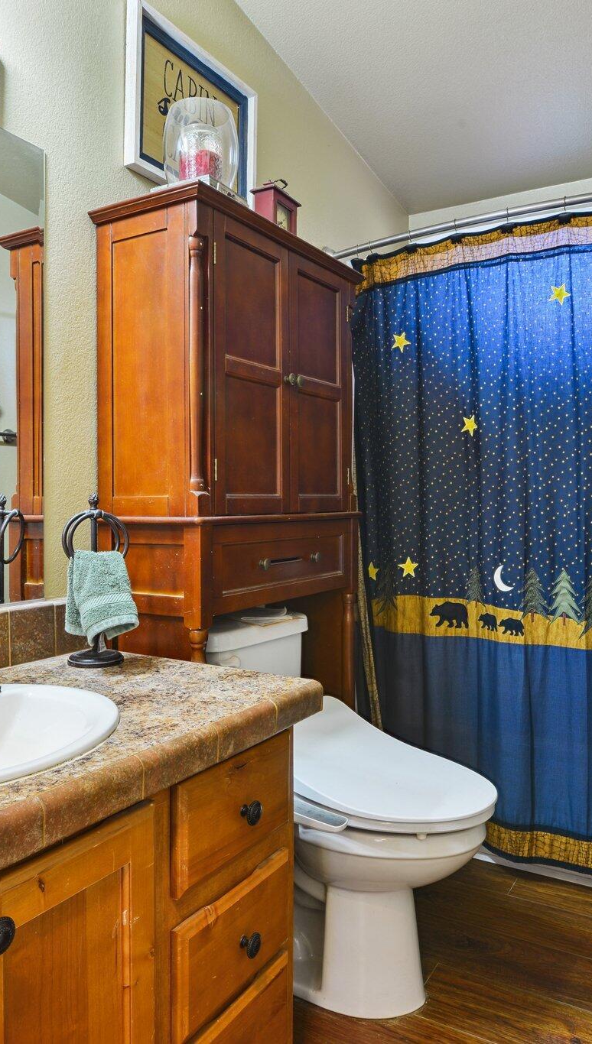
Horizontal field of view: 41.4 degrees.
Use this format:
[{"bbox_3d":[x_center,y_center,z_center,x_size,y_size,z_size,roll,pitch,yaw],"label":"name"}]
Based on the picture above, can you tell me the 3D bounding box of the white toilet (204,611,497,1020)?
[{"bbox_3d":[0.073,0.629,1.737,0.732,0.725,0.418,1,2,31],"label":"white toilet"}]

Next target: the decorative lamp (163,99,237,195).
[{"bbox_3d":[-0.202,-0.766,1.647,0.155,0.199,0.155,0,2,0],"label":"decorative lamp"}]

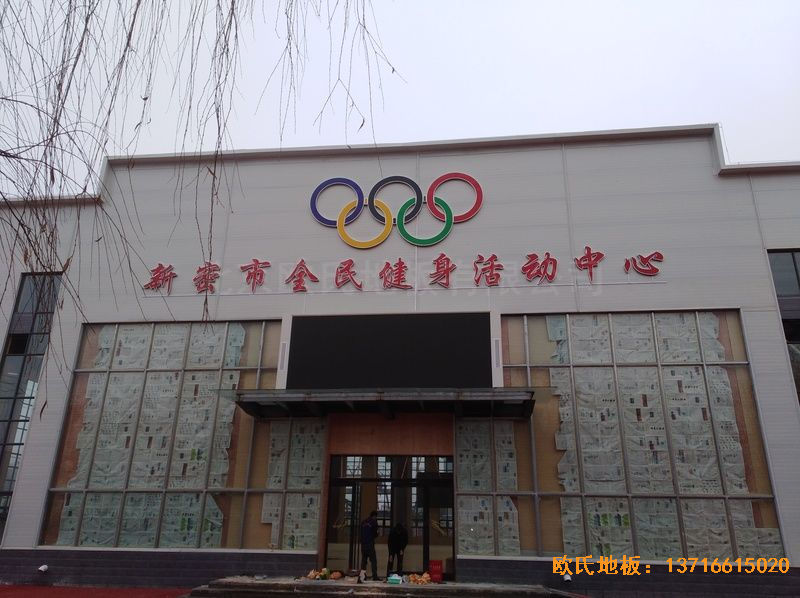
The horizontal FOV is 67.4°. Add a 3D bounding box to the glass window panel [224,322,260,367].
[{"bbox_3d":[-4.775,1.397,18.159,1.111,1.423,0.080,-1,-20,6],"label":"glass window panel"}]

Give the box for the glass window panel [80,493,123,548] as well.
[{"bbox_3d":[-8.042,5.899,16.170,1.114,1.389,0.060,-1,-20,6],"label":"glass window panel"}]

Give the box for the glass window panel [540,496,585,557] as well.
[{"bbox_3d":[4.181,5.841,15.486,1.114,1.394,0.080,-1,-20,6],"label":"glass window panel"}]

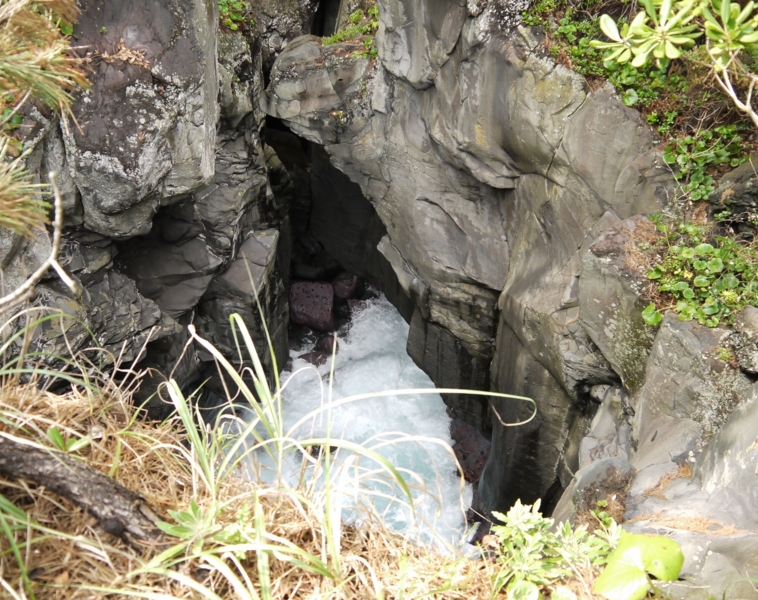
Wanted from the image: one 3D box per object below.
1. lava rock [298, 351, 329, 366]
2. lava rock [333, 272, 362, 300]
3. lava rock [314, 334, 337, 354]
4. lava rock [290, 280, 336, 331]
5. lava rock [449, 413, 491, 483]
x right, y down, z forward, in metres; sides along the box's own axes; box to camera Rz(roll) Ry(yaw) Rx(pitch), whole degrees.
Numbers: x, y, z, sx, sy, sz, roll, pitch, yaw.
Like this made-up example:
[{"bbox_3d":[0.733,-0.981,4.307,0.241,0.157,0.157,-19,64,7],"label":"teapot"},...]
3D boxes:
[{"bbox_3d":[-1.080,0.968,10.713,0.480,0.200,0.300,0,37,0],"label":"lava rock"},{"bbox_3d":[-0.581,-0.253,12.050,0.470,0.380,0.420,0,37,0],"label":"lava rock"},{"bbox_3d":[-0.896,0.748,10.888,0.380,0.280,0.330,0,37,0],"label":"lava rock"},{"bbox_3d":[-1.164,0.126,11.481,0.760,0.520,0.720,6,37,8],"label":"lava rock"},{"bbox_3d":[1.288,2.055,9.071,0.620,0.480,0.820,7,38,10],"label":"lava rock"}]

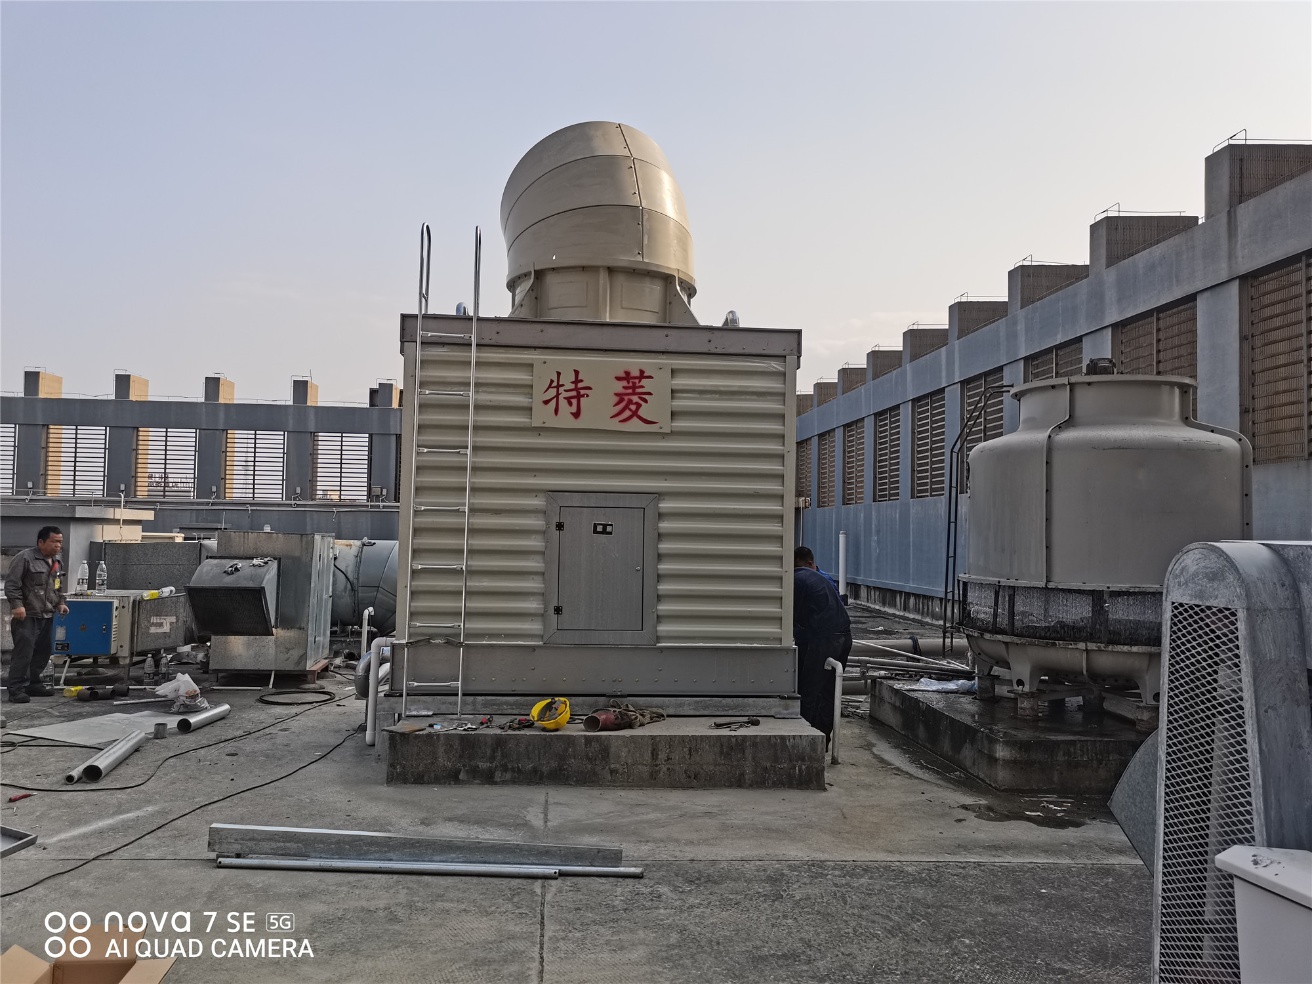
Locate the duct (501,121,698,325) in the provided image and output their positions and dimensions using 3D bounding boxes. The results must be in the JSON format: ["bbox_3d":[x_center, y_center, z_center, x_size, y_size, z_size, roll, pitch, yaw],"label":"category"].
[{"bbox_3d":[-0.462,-2.103,8.334,1.602,1.856,1.662,2,-3,-27],"label":"duct"}]

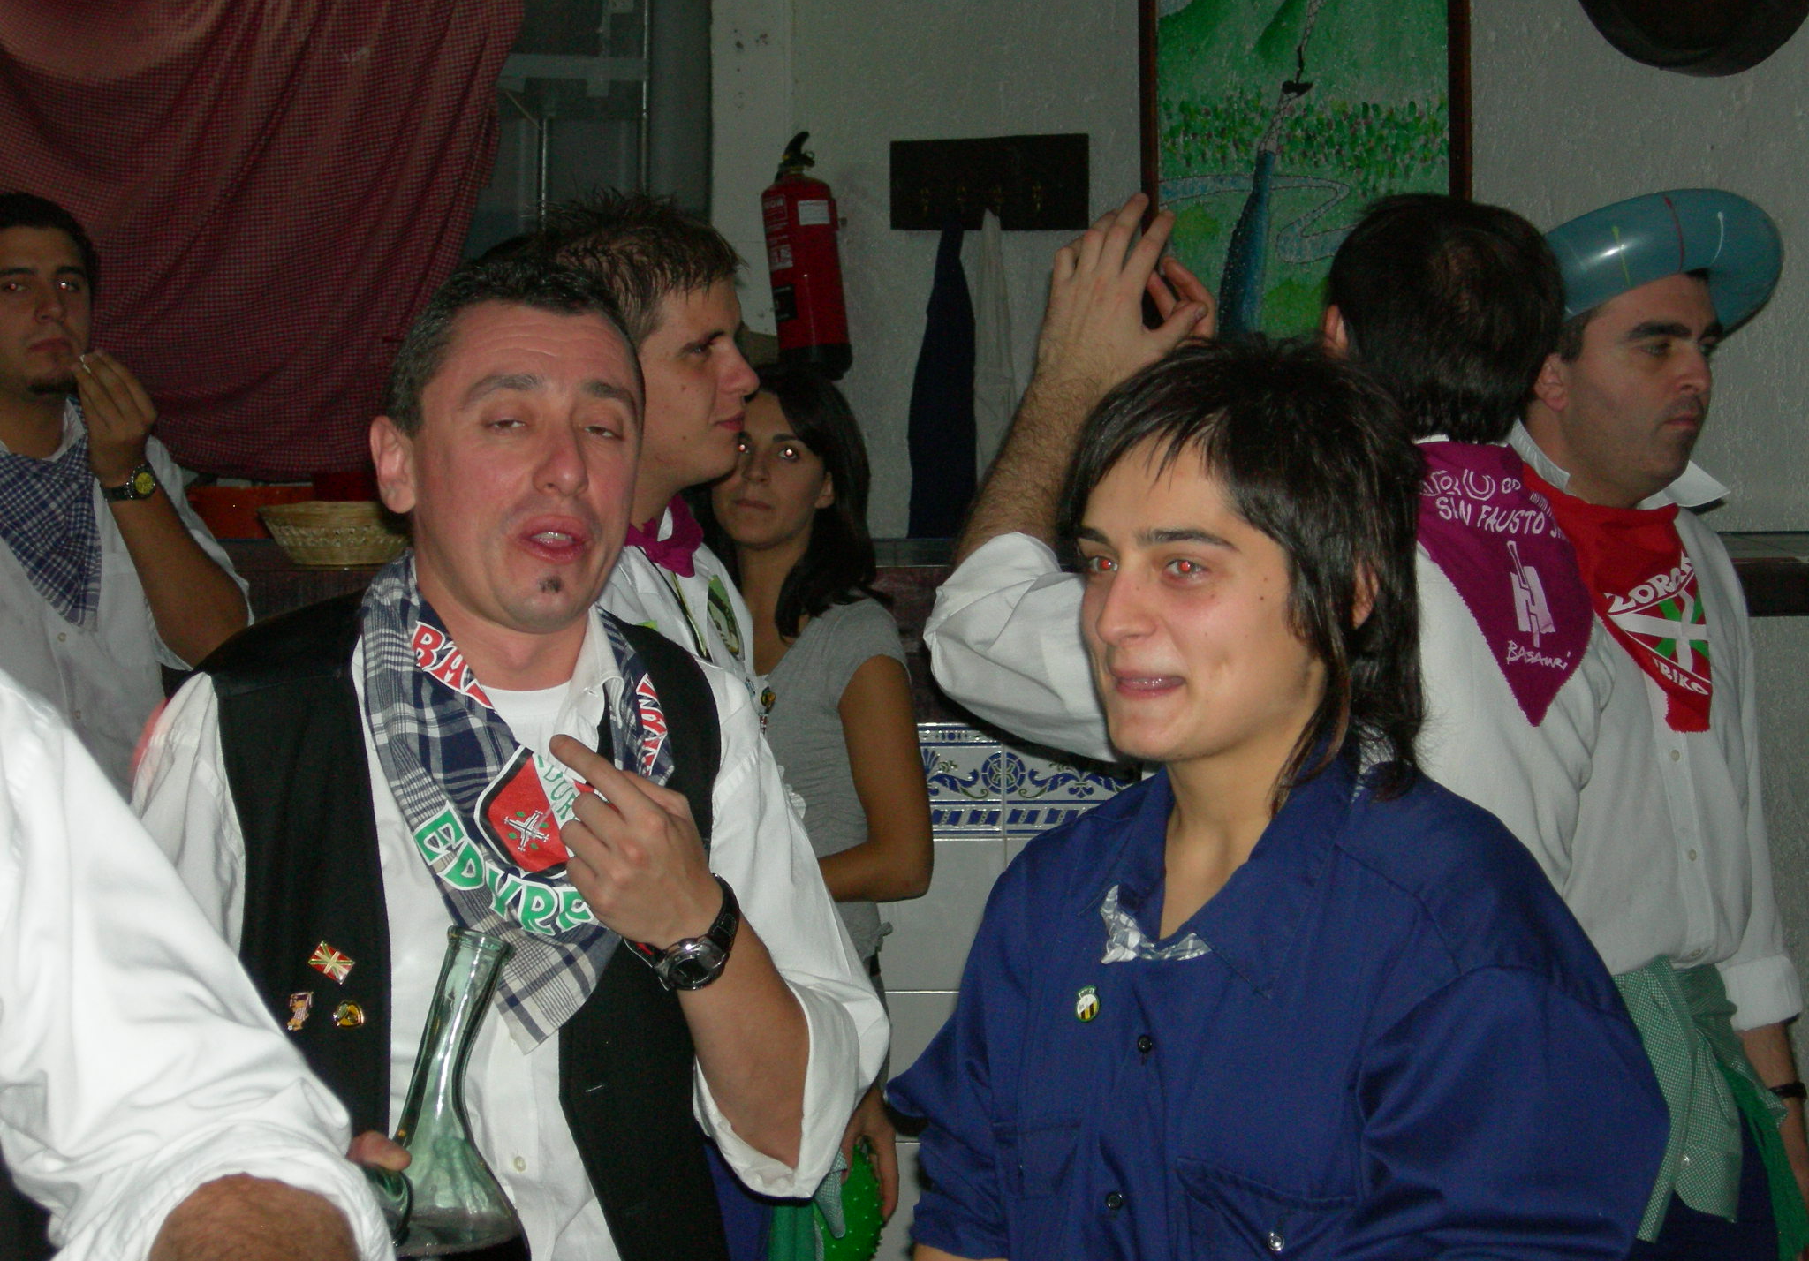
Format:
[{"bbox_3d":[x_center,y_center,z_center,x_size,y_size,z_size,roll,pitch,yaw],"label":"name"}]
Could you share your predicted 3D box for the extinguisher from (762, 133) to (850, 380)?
[{"bbox_3d":[-0.196,-0.771,9.204,0.172,0.515,0.165,-6,8,1],"label":"extinguisher"}]

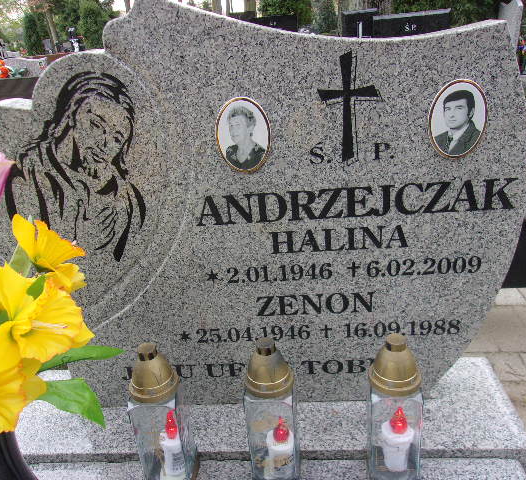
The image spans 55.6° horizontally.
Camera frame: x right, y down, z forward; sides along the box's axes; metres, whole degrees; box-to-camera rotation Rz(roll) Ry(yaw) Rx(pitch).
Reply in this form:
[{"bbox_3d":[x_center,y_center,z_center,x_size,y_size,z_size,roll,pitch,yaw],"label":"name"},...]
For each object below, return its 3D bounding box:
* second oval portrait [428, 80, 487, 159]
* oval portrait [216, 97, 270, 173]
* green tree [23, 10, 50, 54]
[{"bbox_3d":[0.364,-0.222,0.927,0.107,0.145,0.012,-3,19,6],"label":"second oval portrait"},{"bbox_3d":[-0.037,-0.201,0.971,0.108,0.146,0.012,-3,19,6],"label":"oval portrait"},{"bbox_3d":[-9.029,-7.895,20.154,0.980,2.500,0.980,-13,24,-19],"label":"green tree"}]

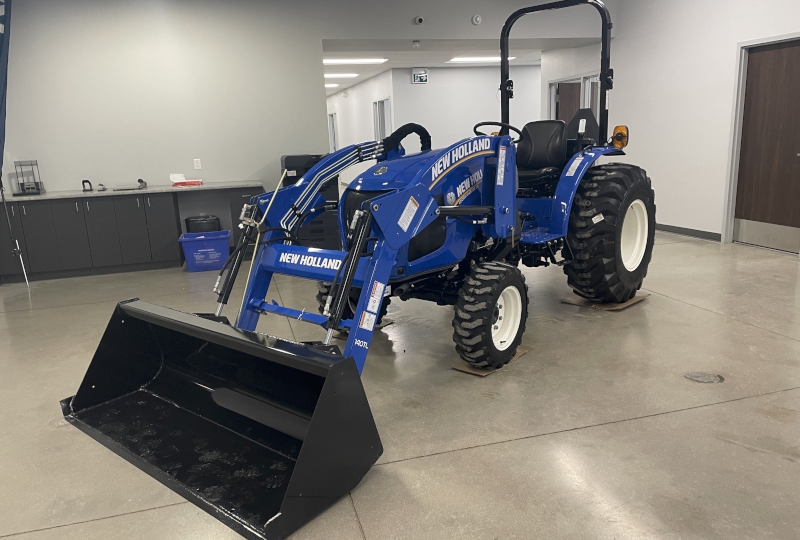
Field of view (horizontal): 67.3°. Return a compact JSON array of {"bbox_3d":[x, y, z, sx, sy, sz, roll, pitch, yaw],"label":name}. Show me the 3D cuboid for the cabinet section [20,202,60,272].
[{"bbox_3d":[-3.829,-0.365,6.422,0.300,0.775,0.025,-6,13,-15],"label":"cabinet section"}]

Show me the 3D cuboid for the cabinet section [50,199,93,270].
[{"bbox_3d":[-3.537,-0.395,6.498,0.300,0.775,0.025,-6,13,-15],"label":"cabinet section"}]

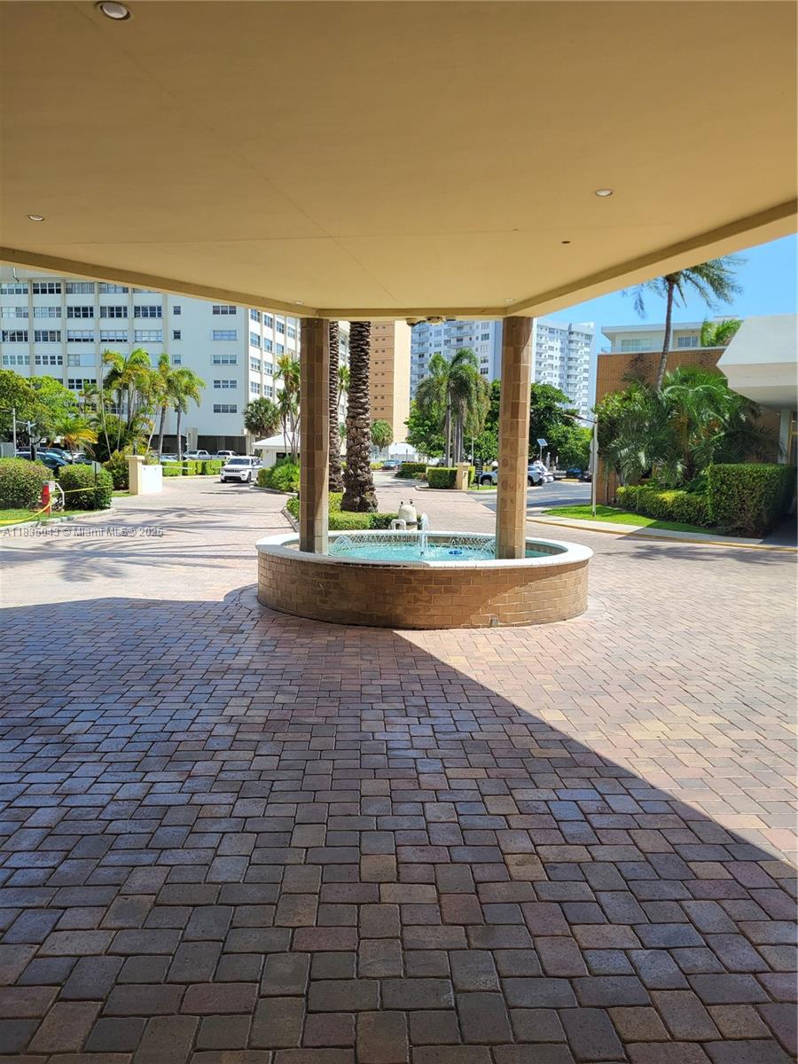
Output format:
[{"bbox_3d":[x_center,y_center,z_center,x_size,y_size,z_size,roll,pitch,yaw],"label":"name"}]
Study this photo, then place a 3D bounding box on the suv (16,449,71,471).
[{"bbox_3d":[-18.124,-3.105,39.915,4.700,1.757,1.880,2,6,10],"label":"suv"}]

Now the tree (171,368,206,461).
[{"bbox_3d":[-16.781,-8.685,63.483,2.800,8.632,2.800,-1,6,-14],"label":"tree"}]

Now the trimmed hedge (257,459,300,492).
[{"bbox_3d":[-6.180,-2.980,41.416,2.300,1.454,2.400,0,6,-9],"label":"trimmed hedge"}]

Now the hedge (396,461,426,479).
[{"bbox_3d":[1.036,-4.949,64.322,2.500,1.241,2.000,1,6,0],"label":"hedge"}]

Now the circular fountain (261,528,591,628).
[{"bbox_3d":[0.314,0.488,10.120,4.150,0.670,4.150,1,5,0],"label":"circular fountain"}]

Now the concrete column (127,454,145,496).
[{"bbox_3d":[-10.684,-2.308,32.400,0.530,1.660,0.550,1,5,0],"label":"concrete column"}]

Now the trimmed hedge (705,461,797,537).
[{"bbox_3d":[8.780,-0.859,20.200,1.500,1.620,2.400,4,6,28],"label":"trimmed hedge"}]

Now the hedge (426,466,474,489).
[{"bbox_3d":[2.929,-3.112,45.508,2.400,1.255,1.200,4,6,25],"label":"hedge"}]

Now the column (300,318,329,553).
[{"bbox_3d":[-0.993,-1.003,9.370,0.335,2.930,0.335,1,5,0],"label":"column"}]

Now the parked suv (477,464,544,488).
[{"bbox_3d":[7.388,-3.903,53.700,4.550,1.640,1.830,1,5,0],"label":"parked suv"}]

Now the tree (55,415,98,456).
[{"bbox_3d":[-14.680,-3.583,36.347,1.950,3.409,1.950,-1,6,-22],"label":"tree"}]

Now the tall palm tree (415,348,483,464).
[{"bbox_3d":[3.558,-7.615,53.000,4.800,9.100,4.600,1,5,0],"label":"tall palm tree"}]

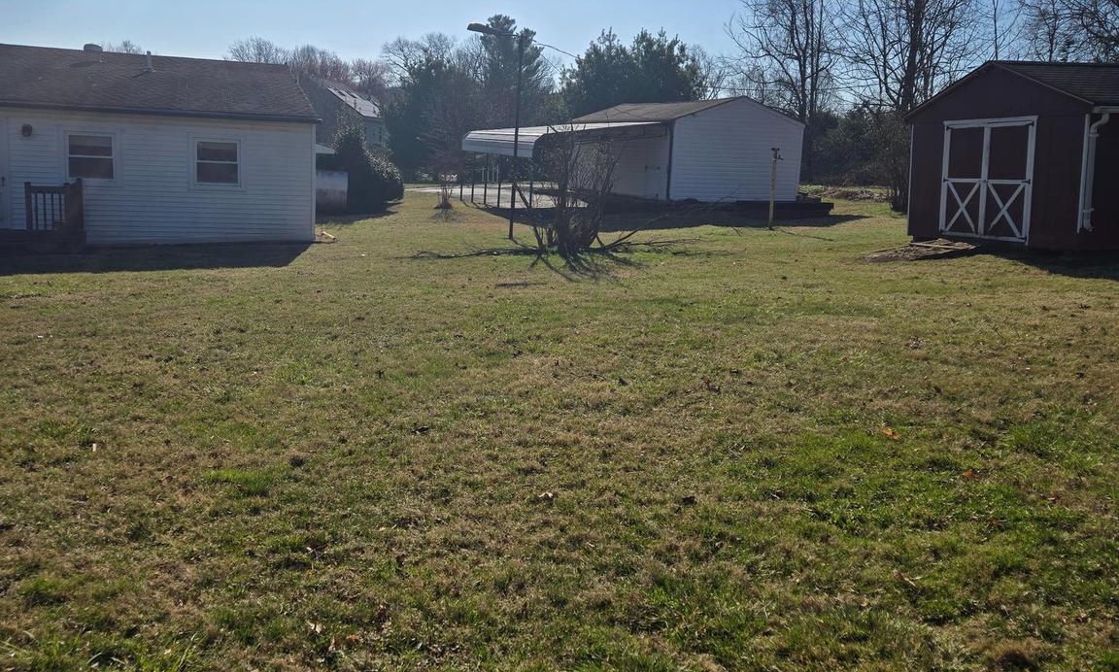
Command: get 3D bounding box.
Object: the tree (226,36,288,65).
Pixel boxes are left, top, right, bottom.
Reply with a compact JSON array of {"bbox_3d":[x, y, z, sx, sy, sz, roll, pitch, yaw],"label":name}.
[{"bbox_3d":[-29.384,-23.462,95.951,7.500,10.649,7.500,2,11,0],"label":"tree"}]

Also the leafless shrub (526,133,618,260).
[{"bbox_3d":[0.195,-2.283,15.556,1.400,1.920,1.400,2,11,0],"label":"leafless shrub"}]

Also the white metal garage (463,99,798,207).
[{"bbox_3d":[1.730,-6.037,32.342,8.650,3.500,9.100,-2,12,-20],"label":"white metal garage"}]

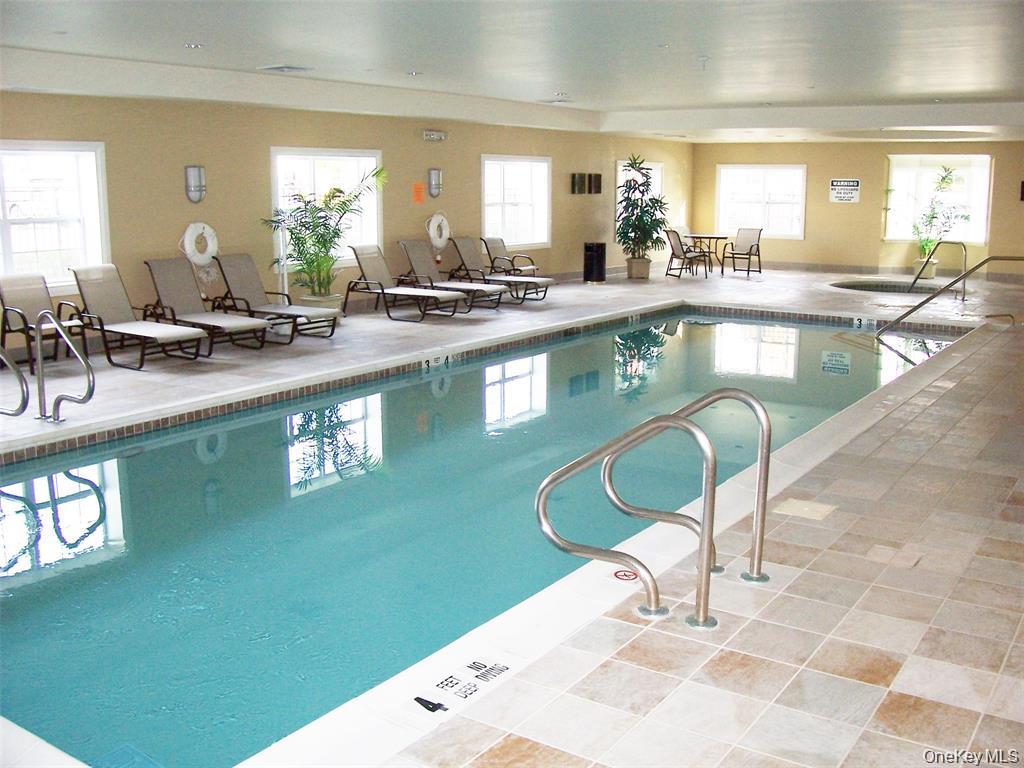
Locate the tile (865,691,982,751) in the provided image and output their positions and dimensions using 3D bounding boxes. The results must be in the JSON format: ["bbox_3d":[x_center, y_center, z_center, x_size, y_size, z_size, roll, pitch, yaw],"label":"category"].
[{"bbox_3d":[1.291,1.062,3.150,0.300,0.010,0.300,7,13,34],"label":"tile"}]

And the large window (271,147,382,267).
[{"bbox_3d":[-2.372,-2.309,13.208,0.122,1.550,1.988,8,13,34],"label":"large window"}]

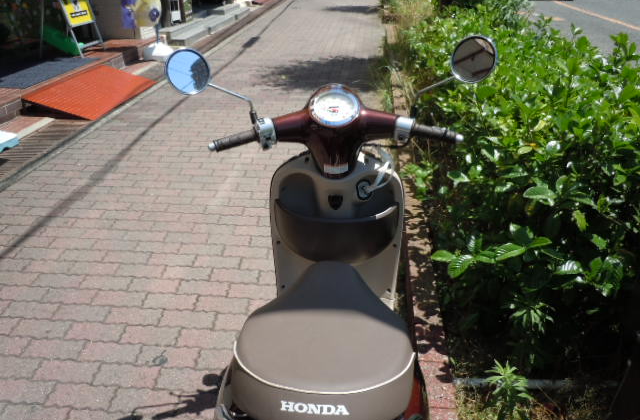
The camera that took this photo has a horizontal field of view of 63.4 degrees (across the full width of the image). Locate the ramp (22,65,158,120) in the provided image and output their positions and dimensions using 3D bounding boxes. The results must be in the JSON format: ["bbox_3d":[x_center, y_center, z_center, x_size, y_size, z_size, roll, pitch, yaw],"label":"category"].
[{"bbox_3d":[-2.162,-1.163,5.021,0.665,0.176,1.370,3,27,6],"label":"ramp"}]

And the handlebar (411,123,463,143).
[{"bbox_3d":[0.305,-0.199,1.339,0.128,0.034,0.034,16,30,12],"label":"handlebar"}]

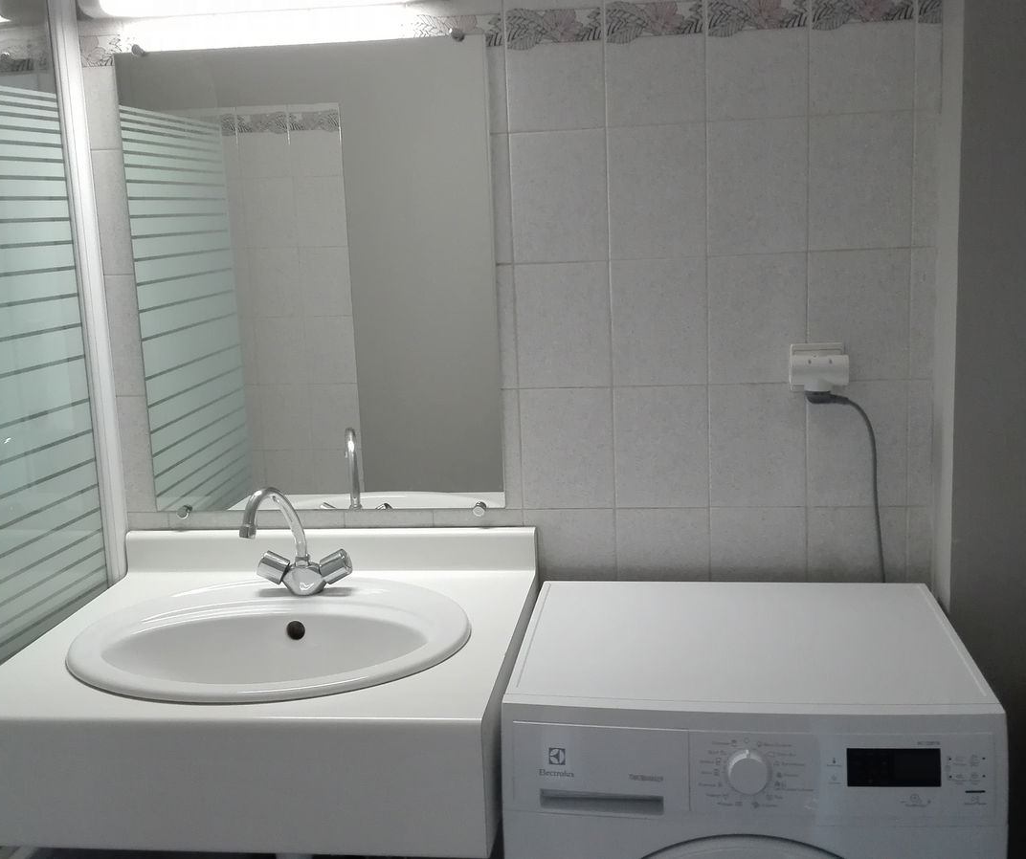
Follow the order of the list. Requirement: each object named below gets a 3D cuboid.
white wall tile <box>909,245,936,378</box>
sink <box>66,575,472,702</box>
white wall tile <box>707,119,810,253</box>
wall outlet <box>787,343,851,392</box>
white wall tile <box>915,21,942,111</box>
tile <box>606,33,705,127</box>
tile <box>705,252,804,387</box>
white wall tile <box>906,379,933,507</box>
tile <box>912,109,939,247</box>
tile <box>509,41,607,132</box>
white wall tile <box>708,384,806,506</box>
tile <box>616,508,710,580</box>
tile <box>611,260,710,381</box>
[{"bbox_3d":[0.622,-0.174,1.663,0.036,0.197,0.010,-1,10,8],"label":"white wall tile"},{"bbox_3d":[-0.333,0.362,1.563,0.558,0.170,0.477,-1,10,8],"label":"sink"},{"bbox_3d":[0.371,-0.367,1.664,0.149,0.197,0.010,-1,10,8],"label":"white wall tile"},{"bbox_3d":[0.471,-0.093,1.690,0.090,0.079,0.046,-1,10,8],"label":"wall outlet"},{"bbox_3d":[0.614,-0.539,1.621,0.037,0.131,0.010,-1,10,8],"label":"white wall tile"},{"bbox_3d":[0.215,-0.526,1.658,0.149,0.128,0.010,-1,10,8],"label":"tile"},{"bbox_3d":[0.380,-0.170,1.701,0.150,0.200,0.010,-1,11,8],"label":"tile"},{"bbox_3d":[0.630,0.022,1.697,0.036,0.197,0.010,-1,10,8],"label":"white wall tile"},{"bbox_3d":[0.620,-0.375,1.649,0.036,0.202,0.010,-1,10,8],"label":"tile"},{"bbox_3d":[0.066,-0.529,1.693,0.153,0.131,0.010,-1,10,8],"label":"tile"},{"bbox_3d":[0.389,0.027,1.738,0.150,0.200,0.010,-1,11,8],"label":"white wall tile"},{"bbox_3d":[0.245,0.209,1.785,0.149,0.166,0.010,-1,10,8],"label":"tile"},{"bbox_3d":[0.230,-0.167,1.721,0.150,0.200,0.010,-1,11,8],"label":"tile"}]

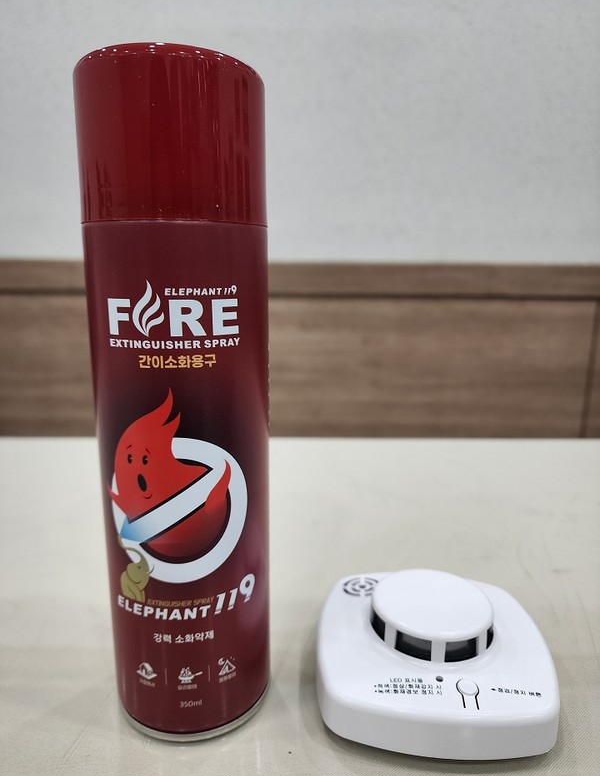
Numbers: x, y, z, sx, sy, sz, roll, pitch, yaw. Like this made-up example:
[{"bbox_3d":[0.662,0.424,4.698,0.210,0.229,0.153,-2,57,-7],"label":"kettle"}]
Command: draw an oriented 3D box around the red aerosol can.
[{"bbox_3d":[-0.045,0.010,0.210,0.066,0.244,0.066,-2,13,-10],"label":"red aerosol can"}]

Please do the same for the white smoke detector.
[{"bbox_3d":[0.058,0.109,0.240,0.098,0.039,0.096,2,13,6],"label":"white smoke detector"}]

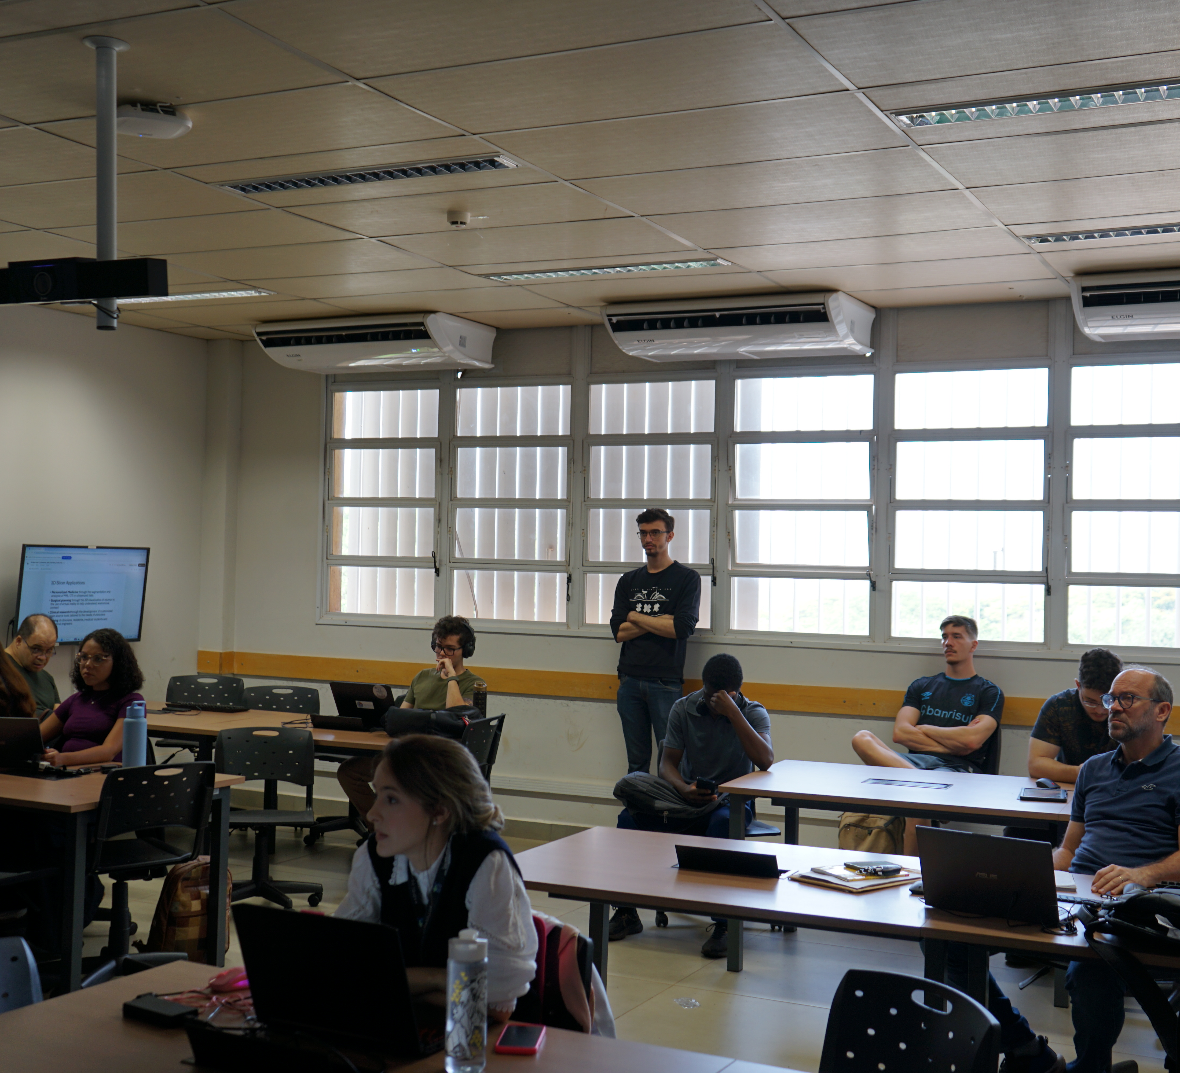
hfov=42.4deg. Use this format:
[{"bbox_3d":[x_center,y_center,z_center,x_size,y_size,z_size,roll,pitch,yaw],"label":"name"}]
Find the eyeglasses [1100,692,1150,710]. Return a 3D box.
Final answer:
[{"bbox_3d":[1.648,0.495,4.603,0.145,0.046,0.142,1,-1,-28],"label":"eyeglasses"}]

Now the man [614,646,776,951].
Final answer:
[{"bbox_3d":[0.462,1.123,6.700,0.580,1.210,0.820,1,-1,19],"label":"man"}]

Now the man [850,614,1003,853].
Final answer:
[{"bbox_3d":[1.537,1.054,6.934,0.617,1.391,0.749,1,-1,29],"label":"man"}]

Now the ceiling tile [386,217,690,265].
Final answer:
[{"bbox_3d":[-0.230,-1.252,6.449,1.240,0.020,0.620,1,-1,27],"label":"ceiling tile"}]

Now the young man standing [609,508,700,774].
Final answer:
[{"bbox_3d":[0.332,0.790,7.993,0.470,1.886,0.320,1,-1,22],"label":"young man standing"}]

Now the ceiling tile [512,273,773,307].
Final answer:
[{"bbox_3d":[0.323,-1.232,7.552,1.250,0.020,0.620,1,0,26],"label":"ceiling tile"}]

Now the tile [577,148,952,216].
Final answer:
[{"bbox_3d":[0.615,-1.242,5.318,1.250,0.020,0.620,1,0,26],"label":"tile"}]

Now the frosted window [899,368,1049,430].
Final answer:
[{"bbox_3d":[1.937,-0.695,7.742,0.773,0.288,0.030,1,-1,27],"label":"frosted window"}]

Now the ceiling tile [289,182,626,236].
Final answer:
[{"bbox_3d":[-0.510,-1.280,5.913,1.240,0.030,0.603,1,-1,26],"label":"ceiling tile"}]

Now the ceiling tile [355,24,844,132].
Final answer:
[{"bbox_3d":[0.046,-1.266,4.224,1.240,0.020,0.620,1,-1,27],"label":"ceiling tile"}]

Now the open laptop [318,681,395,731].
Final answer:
[{"bbox_3d":[-1.099,0.875,7.941,0.370,0.235,0.350,1,0,26],"label":"open laptop"}]

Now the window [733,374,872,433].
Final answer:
[{"bbox_3d":[1.132,-0.700,8.072,0.787,0.301,0.040,1,-1,26],"label":"window"}]

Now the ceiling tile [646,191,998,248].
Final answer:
[{"bbox_3d":[0.891,-1.232,5.878,1.250,0.020,0.620,1,0,26],"label":"ceiling tile"}]

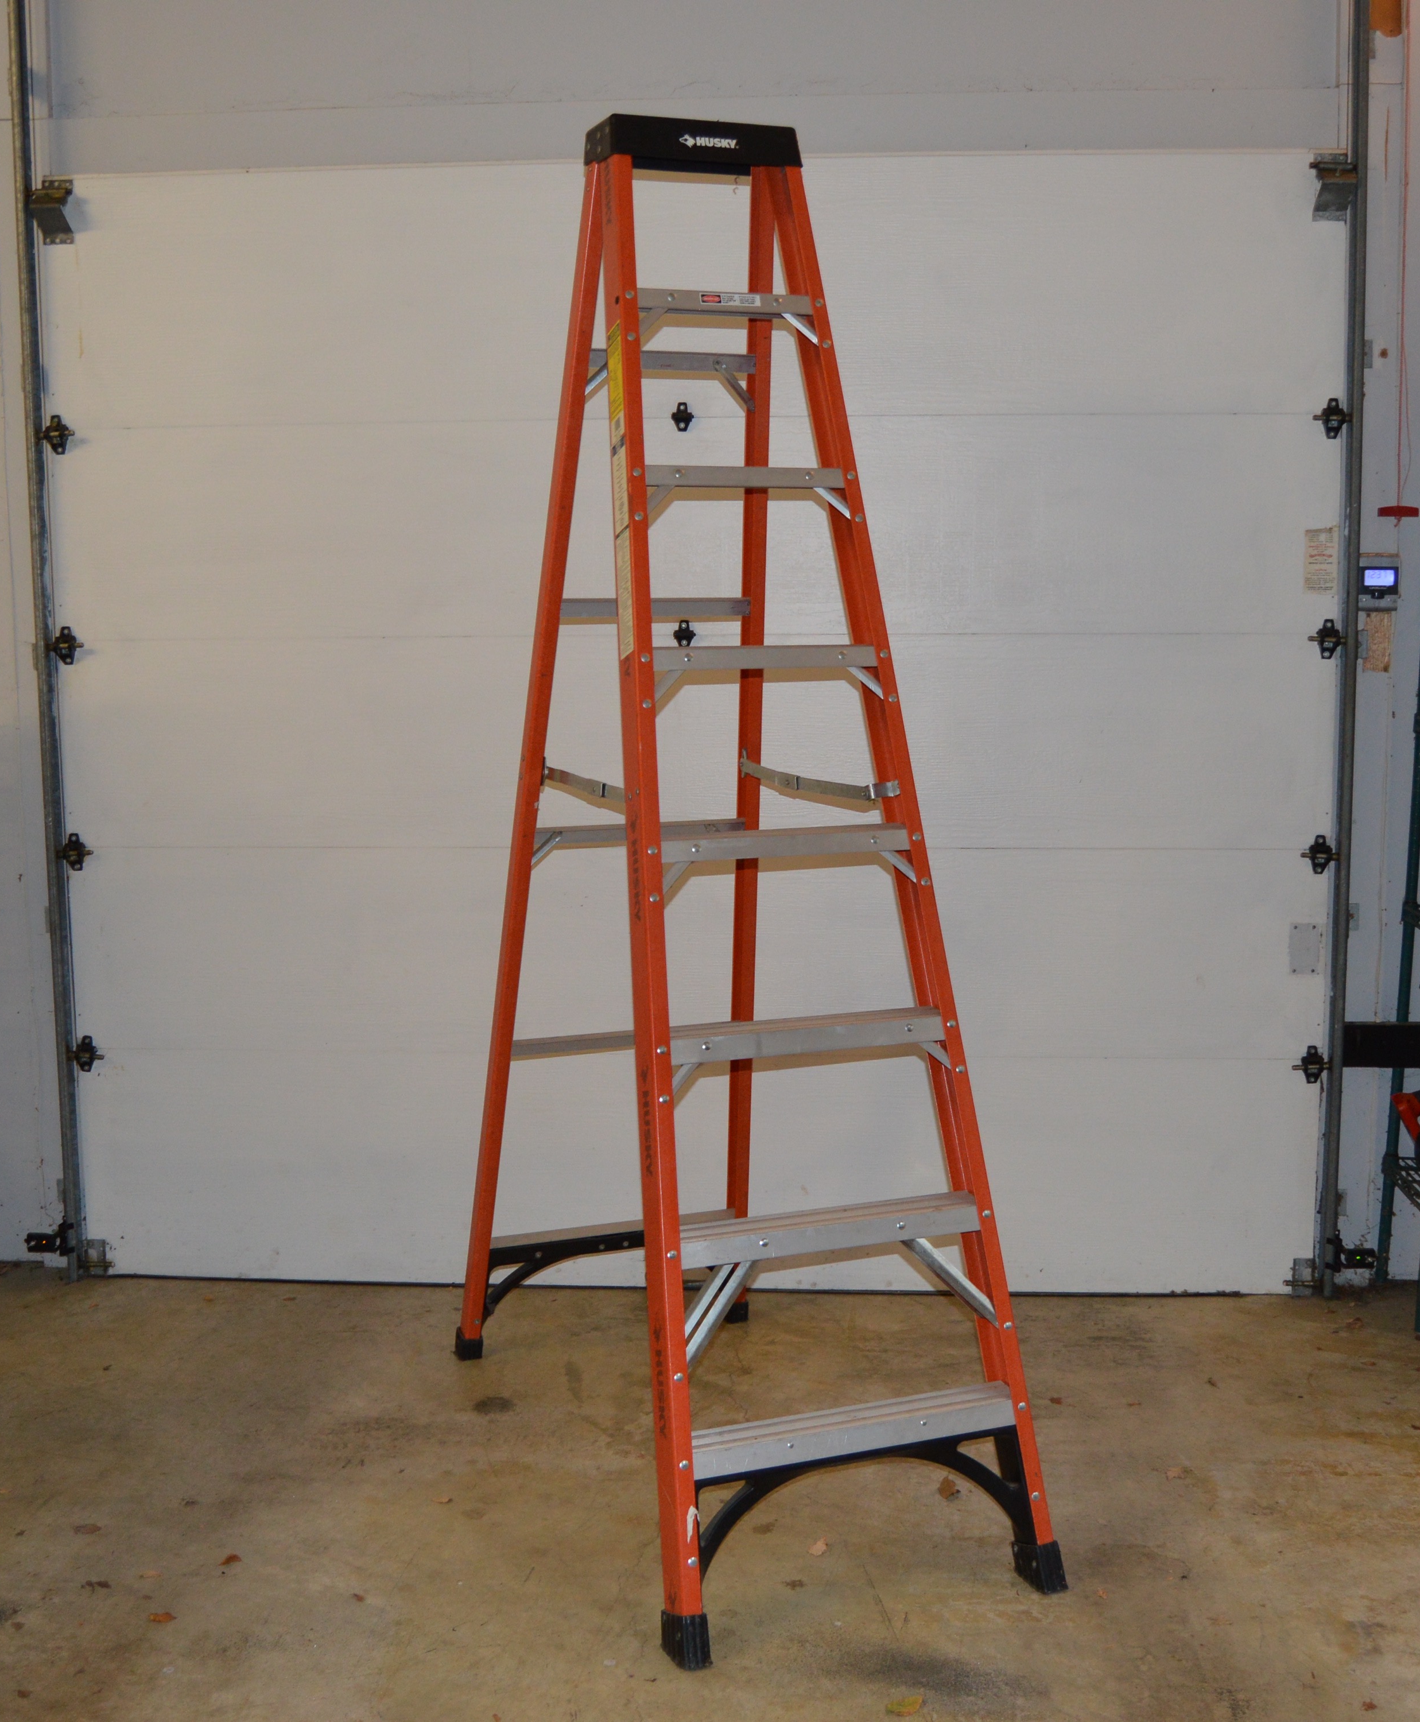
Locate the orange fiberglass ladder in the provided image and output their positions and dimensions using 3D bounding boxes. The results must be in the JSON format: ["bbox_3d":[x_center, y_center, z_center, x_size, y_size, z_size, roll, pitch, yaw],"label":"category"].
[{"bbox_3d":[0.001,-0.090,3.363,0.650,2.326,1.340,-3,7,-21],"label":"orange fiberglass ladder"}]

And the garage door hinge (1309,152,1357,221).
[{"bbox_3d":[1.282,-1.382,3.961,0.078,0.145,0.075,0,6,3],"label":"garage door hinge"}]

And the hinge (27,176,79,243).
[{"bbox_3d":[-1.401,-1.385,4.122,0.075,0.142,0.075,0,6,3],"label":"hinge"}]

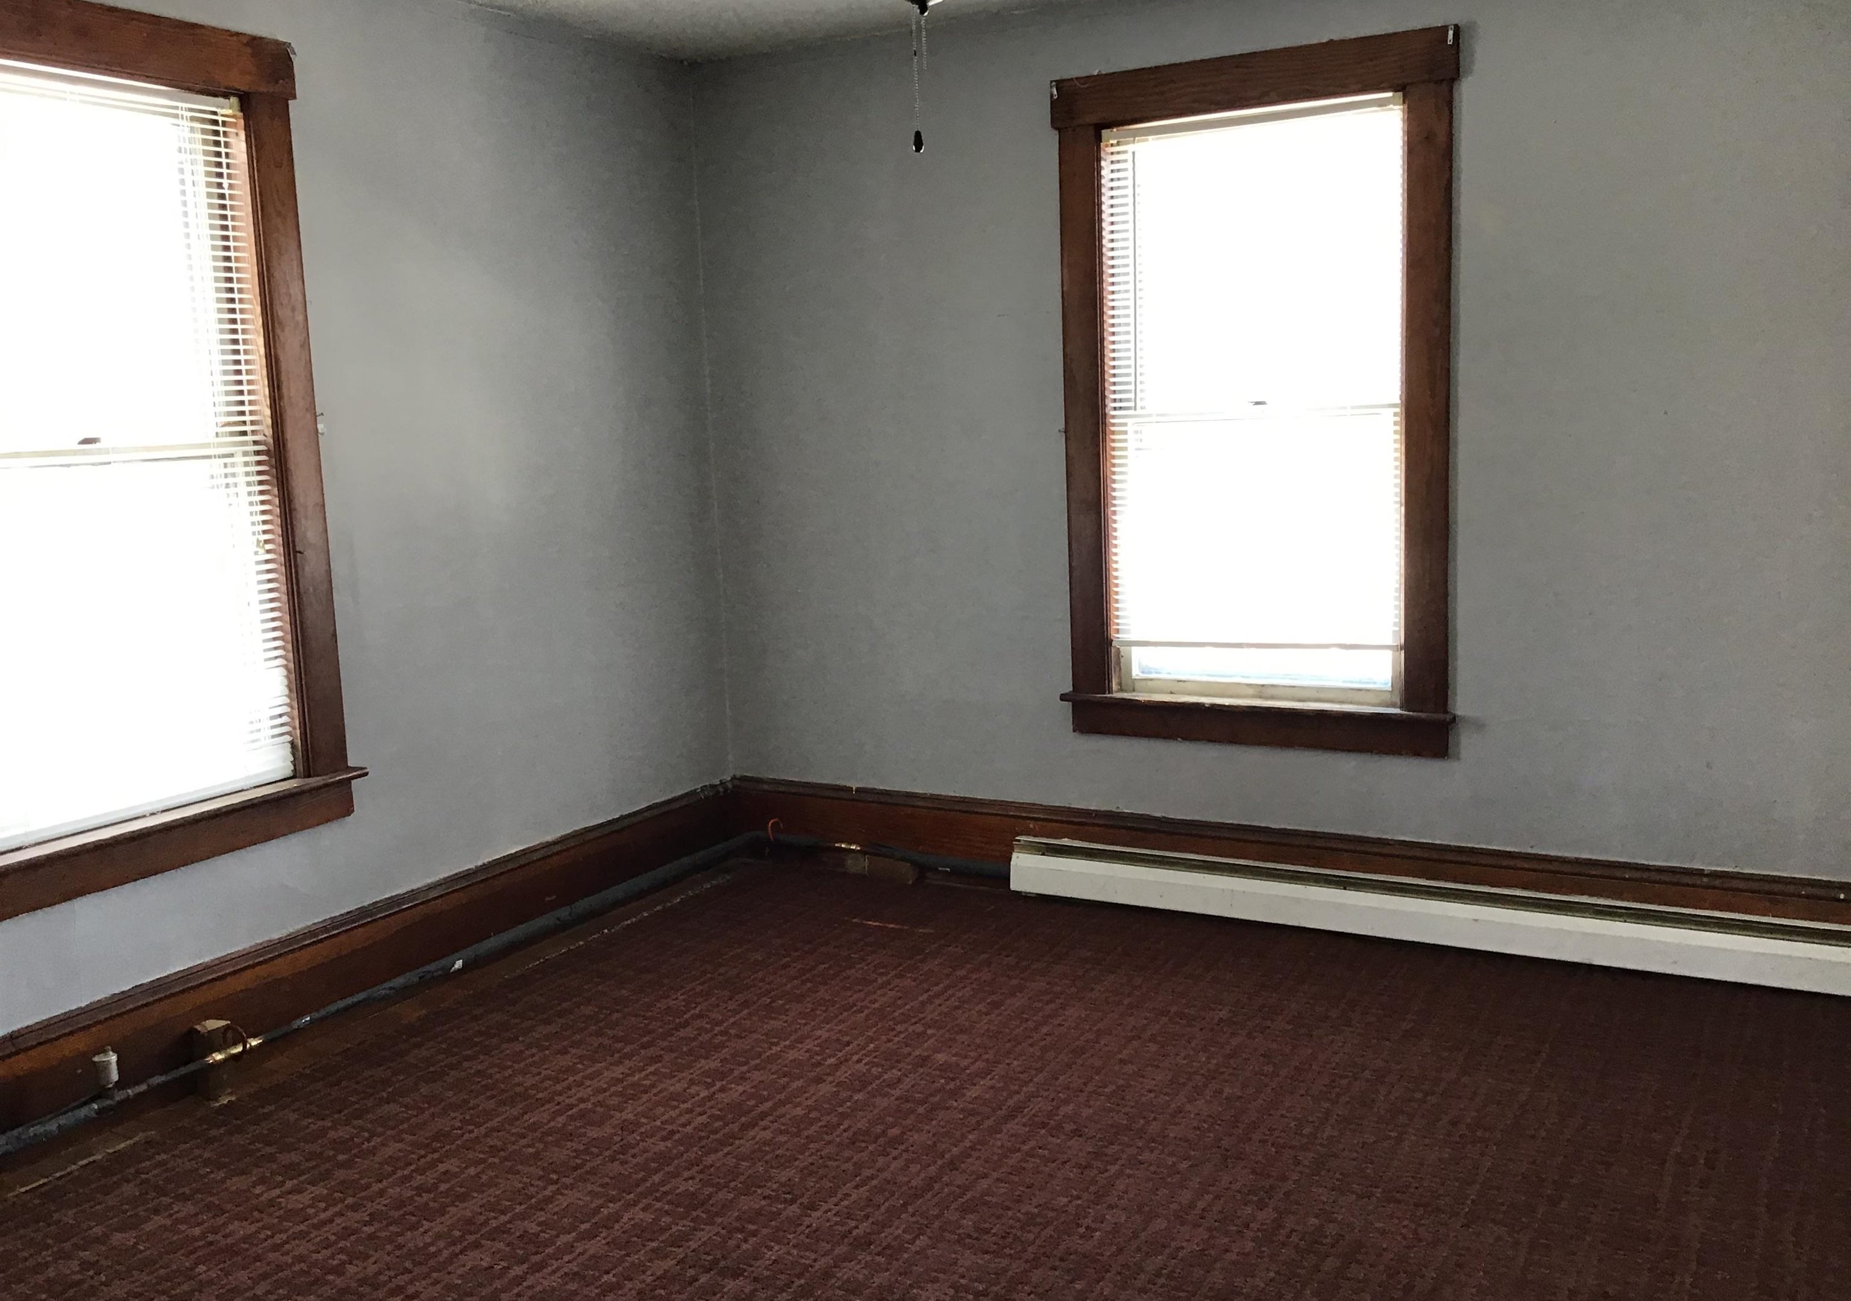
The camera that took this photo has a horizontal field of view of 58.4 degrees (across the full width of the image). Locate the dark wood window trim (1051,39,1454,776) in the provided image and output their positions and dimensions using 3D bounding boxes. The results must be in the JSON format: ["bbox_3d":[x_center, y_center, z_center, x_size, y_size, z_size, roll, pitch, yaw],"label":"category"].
[{"bbox_3d":[0.817,-0.611,4.213,1.040,1.737,0.070,3,10,29],"label":"dark wood window trim"}]

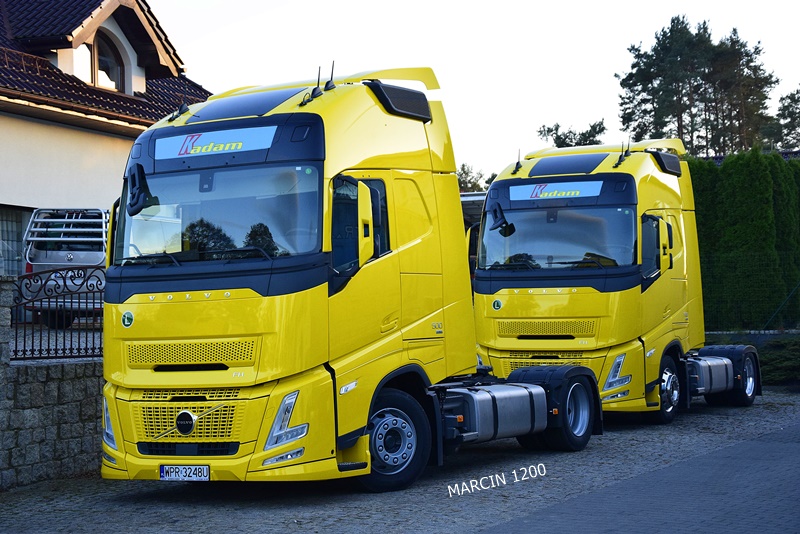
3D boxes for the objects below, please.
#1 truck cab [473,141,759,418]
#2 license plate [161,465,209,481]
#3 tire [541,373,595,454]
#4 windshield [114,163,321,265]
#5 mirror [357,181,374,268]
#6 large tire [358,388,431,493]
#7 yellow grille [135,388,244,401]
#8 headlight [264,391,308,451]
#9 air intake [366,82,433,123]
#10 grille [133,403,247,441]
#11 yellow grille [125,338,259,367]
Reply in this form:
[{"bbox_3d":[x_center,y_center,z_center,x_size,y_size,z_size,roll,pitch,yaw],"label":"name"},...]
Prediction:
[{"bbox_3d":[3.310,0.203,20.813,2.700,3.980,6.200,-2,-3,29],"label":"truck cab"},{"bbox_3d":[-1.798,1.723,11.702,0.525,0.120,0.020,-4,-6,30],"label":"license plate"},{"bbox_3d":[1.857,1.614,15.783,0.310,0.960,0.960,-4,-3,30],"label":"tire"},{"bbox_3d":[-1.678,-0.411,12.143,2.200,0.900,0.300,-4,-14,30],"label":"windshield"},{"bbox_3d":[-0.243,-0.357,11.732,0.200,0.750,0.200,-4,-3,30],"label":"mirror"},{"bbox_3d":[-0.169,1.552,12.517,0.960,0.960,0.310,0,-3,-39],"label":"large tire"},{"bbox_3d":[-1.787,1.077,11.831,1.150,0.110,0.060,-4,-3,30],"label":"yellow grille"},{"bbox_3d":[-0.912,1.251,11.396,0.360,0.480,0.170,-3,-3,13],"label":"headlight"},{"bbox_3d":[-0.045,-1.552,13.173,0.350,0.330,0.850,-4,-3,30],"label":"air intake"},{"bbox_3d":[-1.784,1.301,11.772,1.180,0.330,0.100,-4,-3,30],"label":"grille"},{"bbox_3d":[-1.784,0.723,11.837,1.390,0.250,0.070,-4,-3,30],"label":"yellow grille"}]

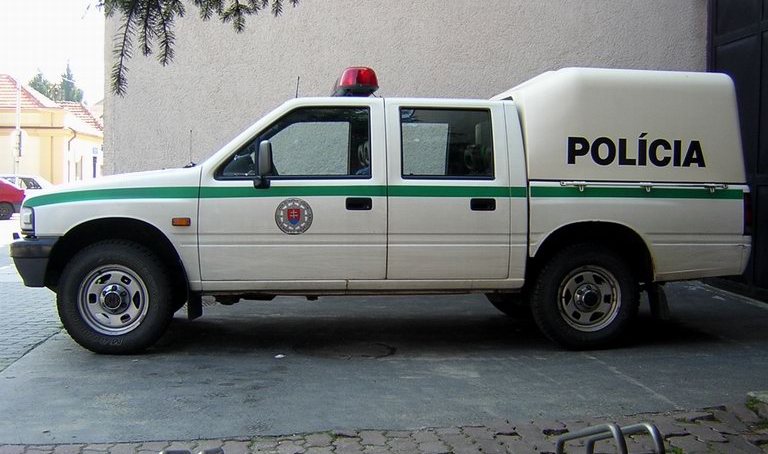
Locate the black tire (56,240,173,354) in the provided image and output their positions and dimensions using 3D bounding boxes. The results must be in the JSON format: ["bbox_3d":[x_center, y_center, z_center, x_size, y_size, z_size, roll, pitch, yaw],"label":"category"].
[{"bbox_3d":[-1.683,0.445,5.035,0.705,0.700,0.220,0,3,-5],"label":"black tire"}]

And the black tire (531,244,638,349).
[{"bbox_3d":[1.332,0.457,5.310,0.705,0.700,0.220,0,3,-5],"label":"black tire"}]

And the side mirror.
[{"bbox_3d":[-0.744,-0.378,4.890,0.110,0.295,0.210,0,3,-5],"label":"side mirror"}]

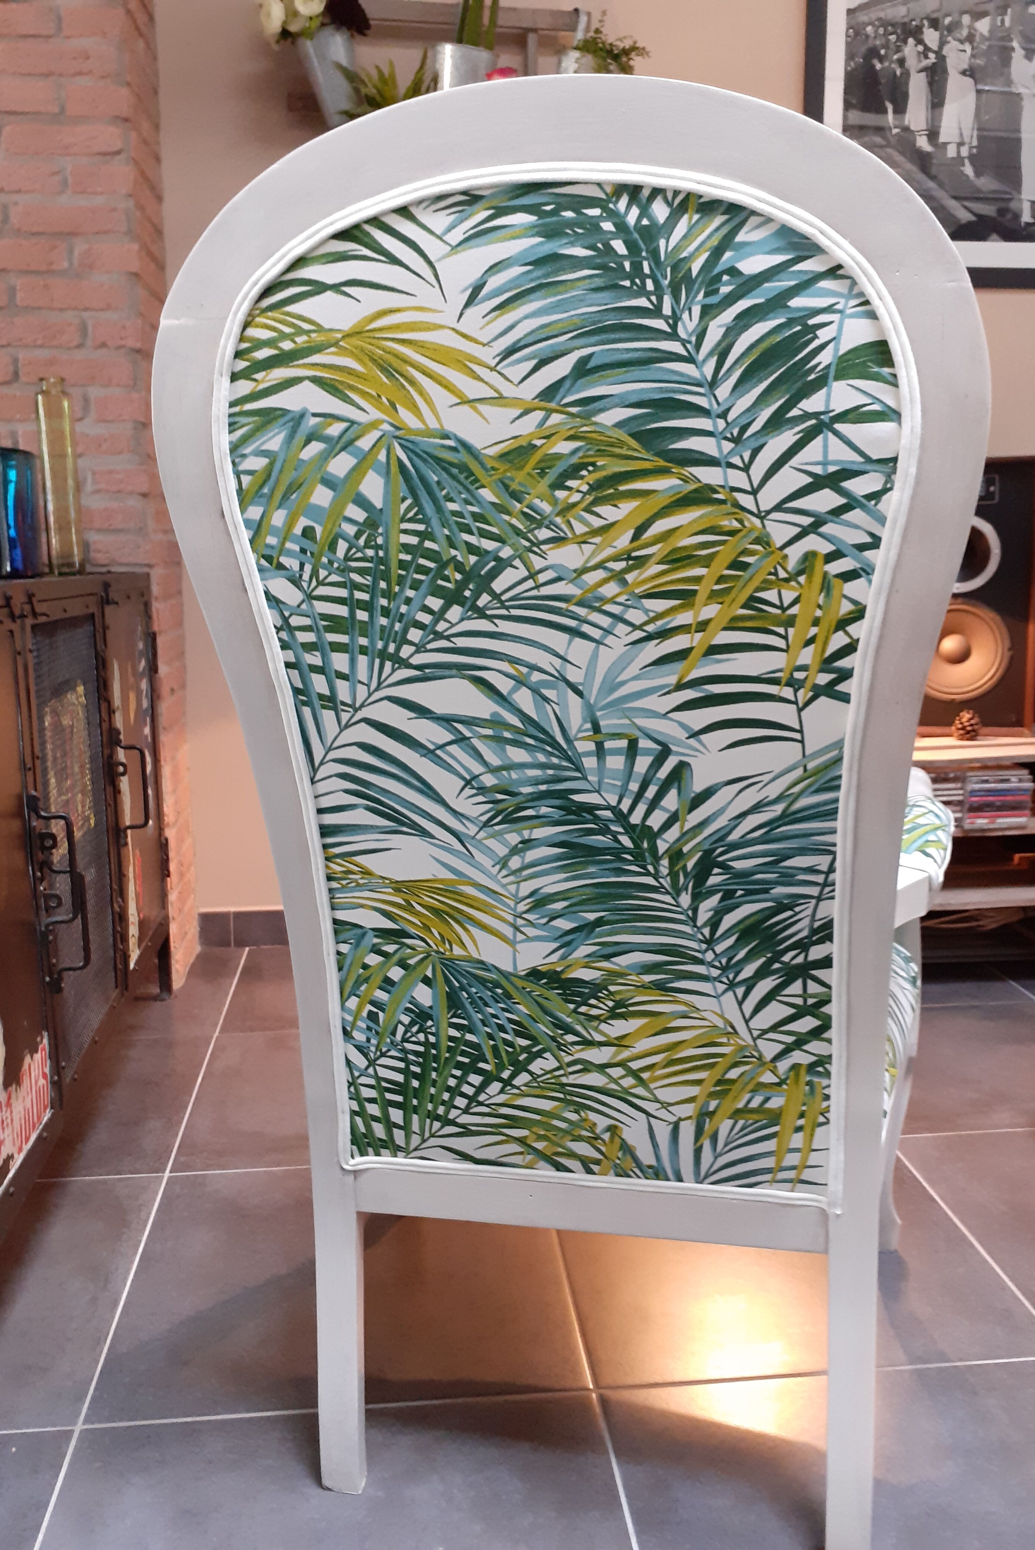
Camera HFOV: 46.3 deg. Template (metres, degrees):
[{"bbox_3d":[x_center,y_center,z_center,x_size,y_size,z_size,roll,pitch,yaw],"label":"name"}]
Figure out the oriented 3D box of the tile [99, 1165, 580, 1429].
[{"bbox_3d":[-0.196,0.584,1.426,0.503,0.010,0.493,-1,10,-6],"label":"tile"}]

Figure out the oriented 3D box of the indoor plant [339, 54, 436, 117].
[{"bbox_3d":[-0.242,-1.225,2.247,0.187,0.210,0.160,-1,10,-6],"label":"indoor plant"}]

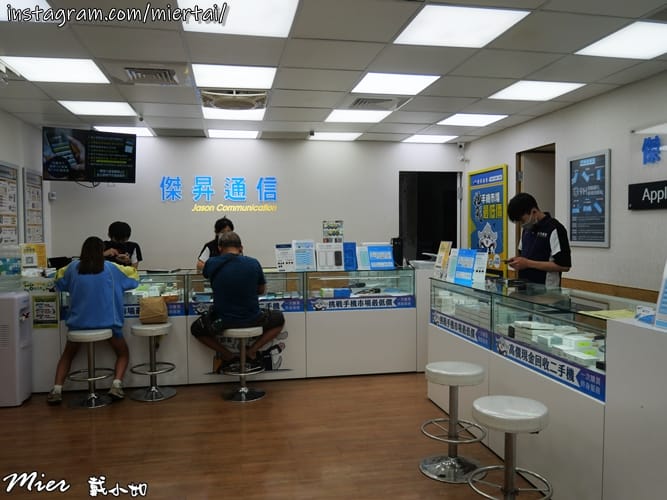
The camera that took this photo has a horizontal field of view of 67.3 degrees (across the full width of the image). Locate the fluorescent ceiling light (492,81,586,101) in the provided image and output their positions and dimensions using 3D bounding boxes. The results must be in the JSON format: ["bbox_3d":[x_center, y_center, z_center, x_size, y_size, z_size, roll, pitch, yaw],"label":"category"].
[{"bbox_3d":[1.714,-1.359,4.255,0.605,0.060,0.532,-1,3,-11],"label":"fluorescent ceiling light"}]

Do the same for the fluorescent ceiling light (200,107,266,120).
[{"bbox_3d":[-0.944,-1.328,4.804,0.580,0.050,0.560,-1,3,-11],"label":"fluorescent ceiling light"}]

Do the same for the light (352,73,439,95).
[{"bbox_3d":[0.484,-1.330,3.992,0.582,0.060,0.546,-1,3,-11],"label":"light"}]

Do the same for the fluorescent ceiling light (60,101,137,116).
[{"bbox_3d":[-2.121,-1.302,4.561,0.580,0.050,0.560,-1,3,-11],"label":"fluorescent ceiling light"}]

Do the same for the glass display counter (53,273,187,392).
[{"bbox_3d":[-2.062,0.789,5.100,1.133,1.091,0.550,-1,2,-9],"label":"glass display counter"}]

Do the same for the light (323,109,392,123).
[{"bbox_3d":[0.253,-1.376,5.122,0.607,0.060,0.533,-1,3,-11],"label":"light"}]

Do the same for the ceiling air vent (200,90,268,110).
[{"bbox_3d":[-0.851,-1.290,4.319,0.570,0.090,0.540,-1,3,-11],"label":"ceiling air vent"}]

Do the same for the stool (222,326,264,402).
[{"bbox_3d":[-0.831,1.031,4.623,0.420,0.626,0.420,-1,2,-9],"label":"stool"}]

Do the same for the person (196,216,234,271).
[{"bbox_3d":[-1.099,0.420,5.085,0.520,1.476,0.420,-1,3,-11],"label":"person"}]

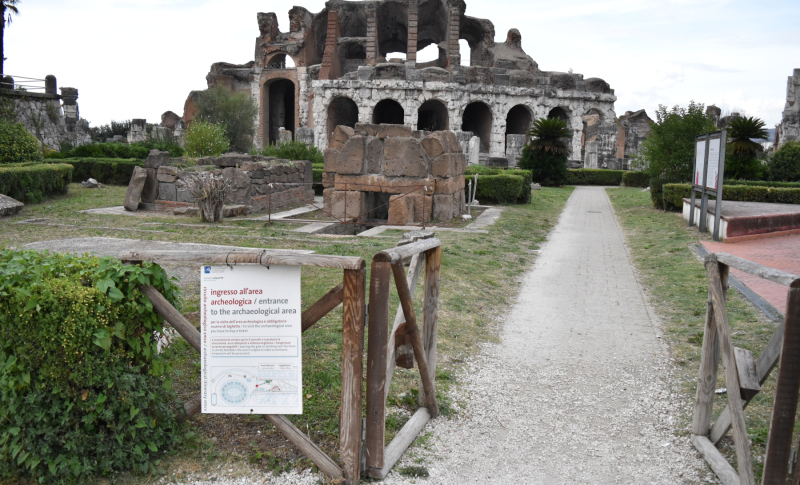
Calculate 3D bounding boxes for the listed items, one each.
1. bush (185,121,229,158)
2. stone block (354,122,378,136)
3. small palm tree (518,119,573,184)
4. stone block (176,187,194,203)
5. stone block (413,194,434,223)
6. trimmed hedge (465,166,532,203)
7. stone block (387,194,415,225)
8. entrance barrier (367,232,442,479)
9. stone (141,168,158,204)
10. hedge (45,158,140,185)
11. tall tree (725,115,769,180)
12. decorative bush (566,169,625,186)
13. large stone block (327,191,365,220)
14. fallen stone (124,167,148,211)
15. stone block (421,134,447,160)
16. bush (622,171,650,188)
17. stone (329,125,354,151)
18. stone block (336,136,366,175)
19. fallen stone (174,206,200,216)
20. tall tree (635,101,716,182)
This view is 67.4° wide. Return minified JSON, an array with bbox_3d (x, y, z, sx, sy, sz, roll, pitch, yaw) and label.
[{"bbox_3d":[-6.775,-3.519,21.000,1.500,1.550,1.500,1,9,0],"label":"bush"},{"bbox_3d":[-0.843,-2.845,15.100,0.580,0.340,0.500,3,9,14],"label":"stone block"},{"bbox_3d":[7.507,-4.716,30.943,2.750,3.600,2.700,2,9,16],"label":"small palm tree"},{"bbox_3d":[-6.075,-1.403,17.449,0.632,0.446,0.450,3,9,18],"label":"stone block"},{"bbox_3d":[0.601,-0.850,14.765,0.464,0.662,0.500,3,9,10],"label":"stone block"},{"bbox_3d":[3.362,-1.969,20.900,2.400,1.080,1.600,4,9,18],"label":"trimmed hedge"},{"bbox_3d":[0.174,-0.799,14.434,0.675,0.699,0.600,4,9,27],"label":"stone block"},{"bbox_3d":[0.035,0.575,3.280,0.130,1.120,0.810,5,9,25],"label":"entrance barrier"},{"bbox_3d":[-6.620,-1.498,15.850,0.440,0.870,0.450,10,9,18],"label":"stone"},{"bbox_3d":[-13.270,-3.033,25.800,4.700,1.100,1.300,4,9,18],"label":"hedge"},{"bbox_3d":[17.960,-4.703,31.000,2.400,3.800,2.400,6,10,30],"label":"tall tree"},{"bbox_3d":[10.337,-3.495,32.041,3.012,0.879,1.000,2,9,14],"label":"decorative bush"},{"bbox_3d":[-1.202,-0.964,15.147,0.889,0.683,0.650,4,9,27],"label":"large stone block"},{"bbox_3d":[-6.845,-1.404,15.600,0.380,1.120,0.360,13,2,-16],"label":"fallen stone"},{"bbox_3d":[0.860,-2.393,14.950,0.580,0.560,0.520,3,9,14],"label":"stone block"},{"bbox_3d":[13.459,-3.572,33.831,1.800,0.880,0.950,4,9,17],"label":"bush"},{"bbox_3d":[-1.434,-2.631,15.227,0.542,0.612,0.700,3,9,11],"label":"stone"},{"bbox_3d":[-1.158,-2.173,14.892,0.682,0.918,0.500,3,9,10],"label":"stone block"},{"bbox_3d":[-5.155,-0.745,14.550,0.640,0.190,0.380,4,9,18],"label":"fallen stone"},{"bbox_3d":[9.741,-3.252,21.253,2.750,3.450,2.700,3,9,20],"label":"tall tree"}]

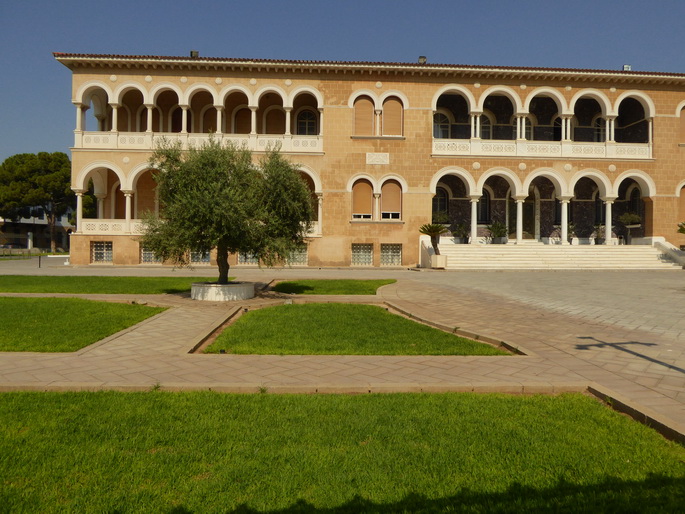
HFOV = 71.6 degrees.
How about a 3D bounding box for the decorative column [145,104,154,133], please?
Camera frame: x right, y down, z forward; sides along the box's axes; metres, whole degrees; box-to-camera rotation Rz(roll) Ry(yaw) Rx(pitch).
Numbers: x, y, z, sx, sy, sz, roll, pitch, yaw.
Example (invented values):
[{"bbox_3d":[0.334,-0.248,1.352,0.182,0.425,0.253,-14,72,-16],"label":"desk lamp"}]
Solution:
[{"bbox_3d":[-11.292,-8.115,27.790,0.460,1.650,0.420,0,0,-4],"label":"decorative column"}]

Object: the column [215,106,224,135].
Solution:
[{"bbox_3d":[-7.063,-7.867,27.298,0.480,1.608,0.480,0,0,-3],"label":"column"}]

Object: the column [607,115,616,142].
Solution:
[{"bbox_3d":[16.807,-8.010,29.677,0.520,1.620,0.320,0,0,-4],"label":"column"}]

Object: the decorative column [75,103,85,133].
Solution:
[{"bbox_3d":[-14.883,-7.914,26.860,0.480,1.621,0.480,0,0,-3],"label":"decorative column"}]

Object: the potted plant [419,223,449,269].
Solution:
[{"bbox_3d":[4.860,-0.546,25.200,1.580,2.400,1.500,0,0,-3],"label":"potted plant"}]

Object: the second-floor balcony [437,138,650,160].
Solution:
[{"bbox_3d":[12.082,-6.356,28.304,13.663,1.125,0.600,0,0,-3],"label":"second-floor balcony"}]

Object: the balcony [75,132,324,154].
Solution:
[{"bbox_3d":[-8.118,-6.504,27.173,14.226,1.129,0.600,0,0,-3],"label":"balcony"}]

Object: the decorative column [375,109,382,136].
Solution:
[{"bbox_3d":[2.108,-7.831,27.811,0.400,1.550,0.400,0,0,-3],"label":"decorative column"}]

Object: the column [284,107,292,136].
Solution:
[{"bbox_3d":[-3.134,-7.853,27.518,0.480,1.615,0.480,0,0,-3],"label":"column"}]

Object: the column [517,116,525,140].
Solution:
[{"bbox_3d":[11.025,-7.924,29.290,0.500,1.500,0.300,0,0,-4],"label":"column"}]

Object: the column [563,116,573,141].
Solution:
[{"bbox_3d":[13.935,-7.964,29.485,0.500,1.530,0.300,0,0,-4],"label":"column"}]

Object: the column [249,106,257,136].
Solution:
[{"bbox_3d":[-5.106,-7.862,27.407,0.480,1.608,0.480,0,0,-3],"label":"column"}]

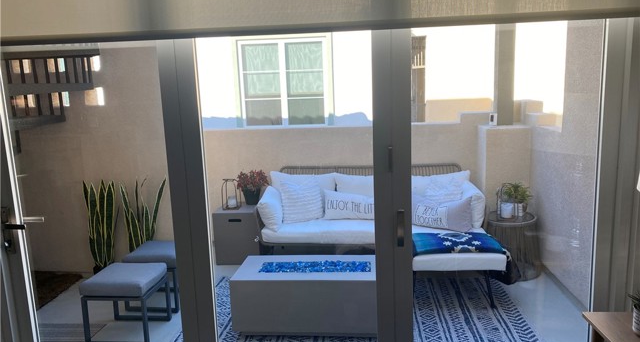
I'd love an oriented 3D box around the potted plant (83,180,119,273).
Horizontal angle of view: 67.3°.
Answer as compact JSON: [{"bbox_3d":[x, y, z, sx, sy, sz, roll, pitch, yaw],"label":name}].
[{"bbox_3d":[-1.989,0.542,4.377,0.290,0.910,0.260,-1,9,6],"label":"potted plant"}]

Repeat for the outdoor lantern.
[{"bbox_3d":[-0.906,0.233,4.884,0.190,0.297,0.180,-1,9,6],"label":"outdoor lantern"}]

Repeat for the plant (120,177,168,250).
[{"bbox_3d":[-1.585,0.528,4.335,0.360,0.910,0.300,-1,9,6],"label":"plant"}]

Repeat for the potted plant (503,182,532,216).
[{"bbox_3d":[1.730,0.248,4.215,0.250,0.298,0.250,-1,9,6],"label":"potted plant"}]

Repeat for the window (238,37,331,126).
[{"bbox_3d":[-0.464,-1.197,6.568,1.280,1.180,0.120,-1,9,6],"label":"window"}]

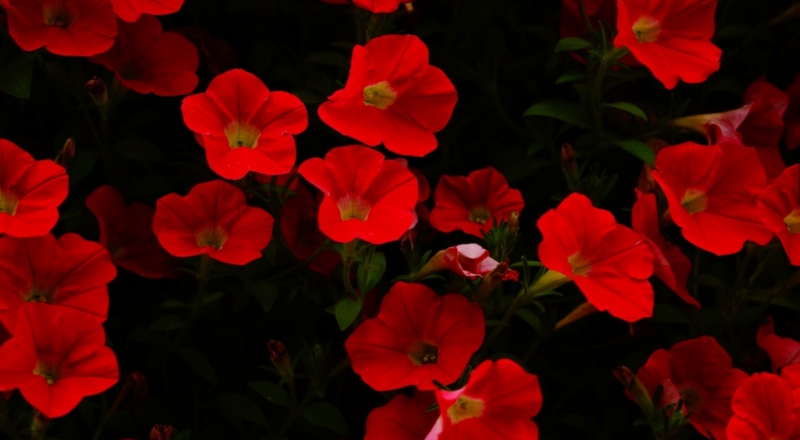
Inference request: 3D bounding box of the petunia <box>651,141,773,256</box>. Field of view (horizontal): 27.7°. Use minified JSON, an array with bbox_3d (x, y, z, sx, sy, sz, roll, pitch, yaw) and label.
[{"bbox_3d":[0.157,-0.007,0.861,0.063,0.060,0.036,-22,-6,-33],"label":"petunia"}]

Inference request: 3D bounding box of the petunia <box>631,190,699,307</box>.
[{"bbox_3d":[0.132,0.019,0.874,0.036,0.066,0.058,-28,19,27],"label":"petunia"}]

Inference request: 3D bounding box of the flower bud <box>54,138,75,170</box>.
[{"bbox_3d":[-0.182,-0.036,0.880,0.009,0.018,0.009,22,21,-4],"label":"flower bud"}]

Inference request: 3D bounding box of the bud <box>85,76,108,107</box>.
[{"bbox_3d":[-0.168,-0.071,0.900,0.012,0.019,0.012,-21,18,0],"label":"bud"}]

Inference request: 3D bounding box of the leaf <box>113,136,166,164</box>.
[{"bbox_3d":[-0.149,-0.040,0.930,0.031,0.006,0.018,17,42,11],"label":"leaf"}]

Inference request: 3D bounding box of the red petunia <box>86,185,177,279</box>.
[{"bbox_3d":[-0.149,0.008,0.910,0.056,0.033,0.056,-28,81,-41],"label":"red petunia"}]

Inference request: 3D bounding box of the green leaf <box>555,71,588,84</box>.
[{"bbox_3d":[0.092,-0.076,0.870,0.019,0.004,0.010,-9,32,-15],"label":"green leaf"}]

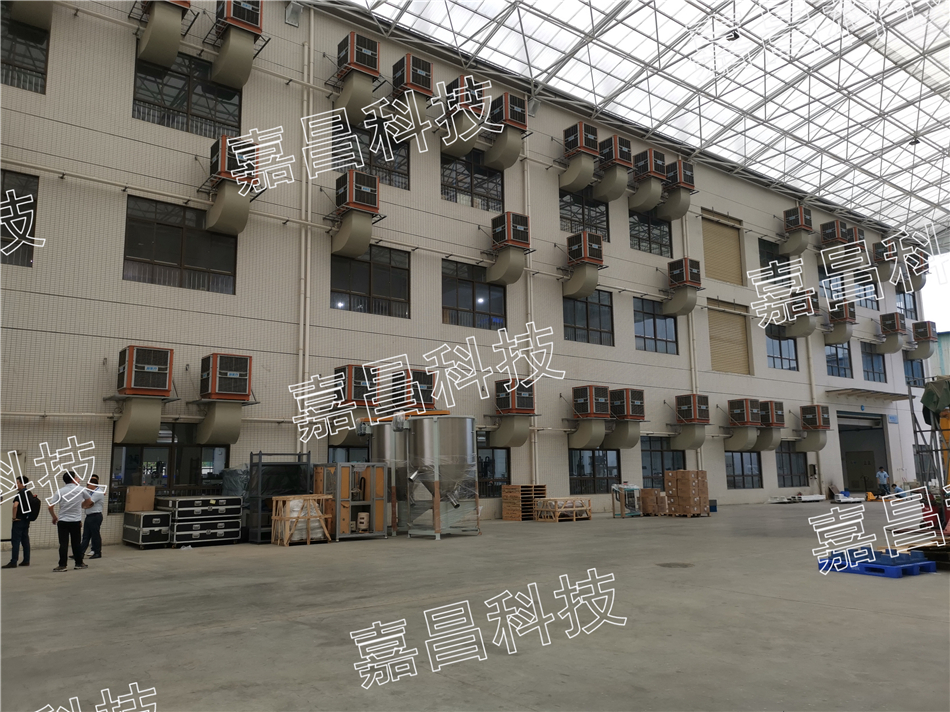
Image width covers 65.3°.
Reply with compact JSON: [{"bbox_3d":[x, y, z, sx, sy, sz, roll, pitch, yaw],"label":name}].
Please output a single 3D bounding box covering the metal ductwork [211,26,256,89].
[{"bbox_3d":[-7.133,-8.785,21.913,0.807,1.086,1.346,6,-12,-37],"label":"metal ductwork"}]

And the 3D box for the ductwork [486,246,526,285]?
[{"bbox_3d":[1.135,-3.223,26.497,0.683,1.031,1.293,6,-11,-37],"label":"ductwork"}]

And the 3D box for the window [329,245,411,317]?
[{"bbox_3d":[-3.372,-2.507,24.218,3.000,2.310,0.120,6,-11,-38],"label":"window"}]

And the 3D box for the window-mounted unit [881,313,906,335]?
[{"bbox_3d":[25.533,-1.940,45.198,1.002,1.174,1.002,6,-11,-37],"label":"window-mounted unit"}]

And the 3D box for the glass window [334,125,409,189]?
[{"bbox_3d":[-3.441,-6.917,24.646,2.899,2.363,0.121,6,-12,-38],"label":"glass window"}]

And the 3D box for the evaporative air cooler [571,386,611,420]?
[{"bbox_3d":[4.439,1.784,28.123,1.002,1.174,1.002,6,-11,-37],"label":"evaporative air cooler"}]

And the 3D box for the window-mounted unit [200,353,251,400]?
[{"bbox_3d":[-6.630,0.622,19.735,0.980,1.160,0.960,6,-11,-37],"label":"window-mounted unit"}]

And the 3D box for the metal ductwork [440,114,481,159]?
[{"bbox_3d":[-0.382,-7.641,25.718,0.922,1.044,1.322,6,-11,-38],"label":"metal ductwork"}]

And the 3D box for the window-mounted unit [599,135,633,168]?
[{"bbox_3d":[6.057,-8.623,31.851,0.989,1.166,0.926,6,-12,-37],"label":"window-mounted unit"}]

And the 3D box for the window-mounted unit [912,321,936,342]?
[{"bbox_3d":[28.829,-1.483,47.435,0.982,1.160,0.936,6,-11,-37],"label":"window-mounted unit"}]

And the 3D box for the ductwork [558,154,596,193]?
[{"bbox_3d":[4.206,-7.544,30.593,0.807,1.000,1.346,6,-12,-37],"label":"ductwork"}]

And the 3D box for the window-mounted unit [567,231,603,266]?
[{"bbox_3d":[4.391,-4.183,29.521,0.990,1.165,0.965,6,-11,-38],"label":"window-mounted unit"}]

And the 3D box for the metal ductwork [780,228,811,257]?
[{"bbox_3d":[16.975,-5.949,39.326,0.683,1.031,1.293,6,-11,-37],"label":"metal ductwork"}]

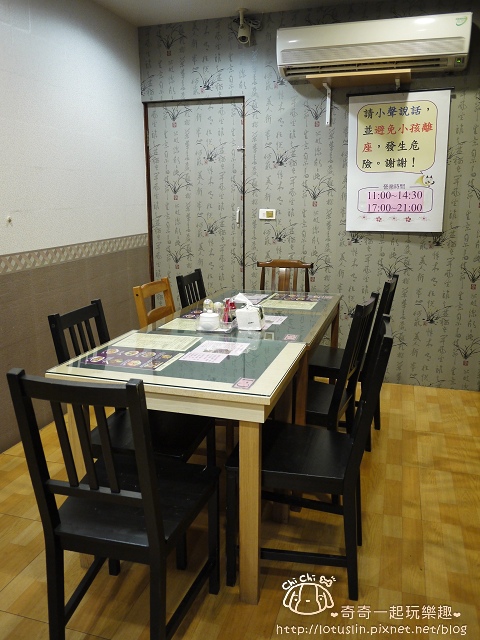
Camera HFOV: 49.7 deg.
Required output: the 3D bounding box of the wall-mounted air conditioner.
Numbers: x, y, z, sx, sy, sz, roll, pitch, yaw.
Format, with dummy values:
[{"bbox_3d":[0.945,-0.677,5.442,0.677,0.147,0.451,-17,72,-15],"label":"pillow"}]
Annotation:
[{"bbox_3d":[0.808,-1.675,3.234,1.130,0.275,0.220,3,13,15],"label":"wall-mounted air conditioner"}]

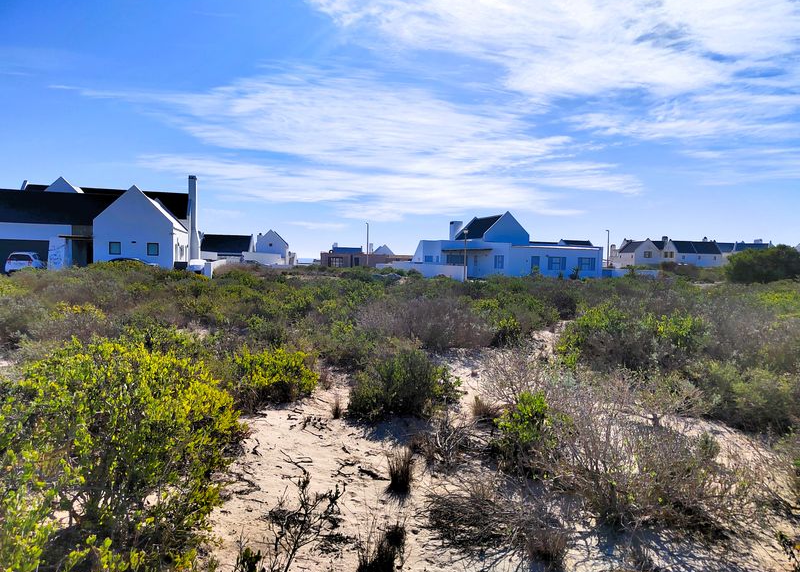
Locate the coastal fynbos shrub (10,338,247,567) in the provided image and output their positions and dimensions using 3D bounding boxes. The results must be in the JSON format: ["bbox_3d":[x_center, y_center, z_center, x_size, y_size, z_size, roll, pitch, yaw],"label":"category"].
[{"bbox_3d":[-1.610,0.884,3.250,1.300,1.080,1.250,-1,3,-27],"label":"coastal fynbos shrub"}]

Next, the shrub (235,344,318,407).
[{"bbox_3d":[-1.398,0.993,6.010,0.950,0.580,0.850,0,3,-13],"label":"shrub"}]

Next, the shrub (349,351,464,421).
[{"bbox_3d":[0.048,0.990,5.658,1.180,0.640,1.000,0,3,0],"label":"shrub"}]

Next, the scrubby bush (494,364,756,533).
[{"bbox_3d":[1.453,1.009,3.606,1.600,0.830,1.300,2,3,23],"label":"scrubby bush"}]

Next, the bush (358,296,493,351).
[{"bbox_3d":[0.465,0.667,9.847,2.450,0.860,1.900,0,3,3],"label":"bush"}]

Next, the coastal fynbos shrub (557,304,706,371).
[{"bbox_3d":[3.535,0.757,8.249,2.100,0.880,1.600,2,3,24],"label":"coastal fynbos shrub"}]

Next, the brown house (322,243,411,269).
[{"bbox_3d":[-5.837,-5.377,94.851,15.500,4.700,10.000,0,3,0],"label":"brown house"}]

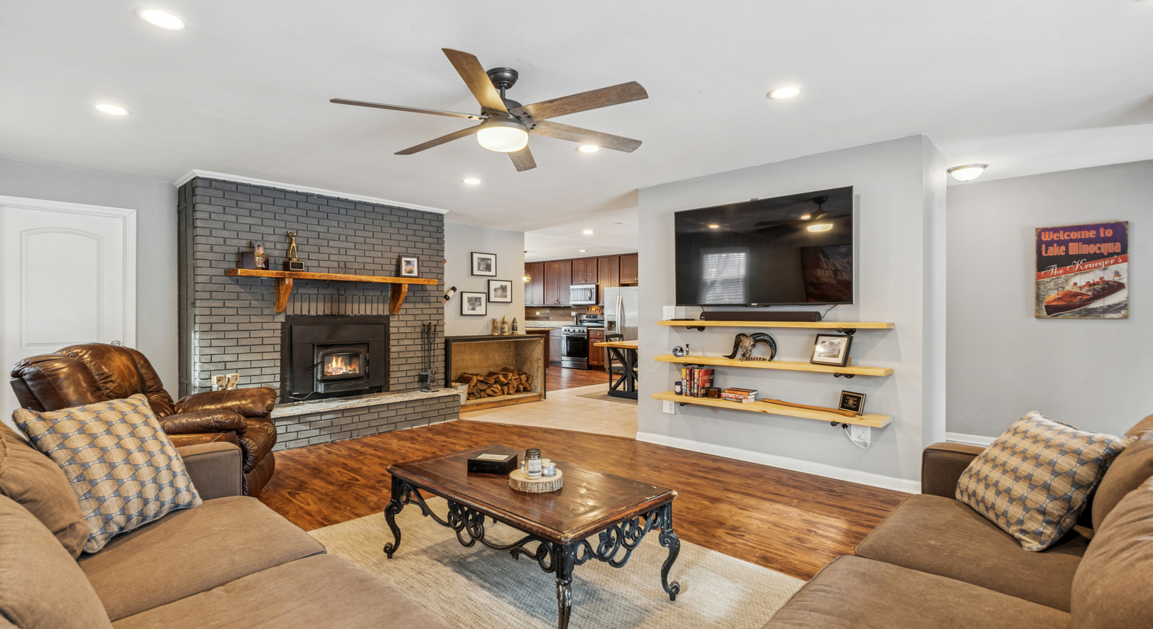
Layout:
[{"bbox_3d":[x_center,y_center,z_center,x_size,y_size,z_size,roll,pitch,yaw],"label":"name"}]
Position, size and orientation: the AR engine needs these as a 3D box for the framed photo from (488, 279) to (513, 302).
[{"bbox_3d":[-1.051,-0.312,7.057,0.025,0.310,0.400,0,0,44],"label":"framed photo"}]

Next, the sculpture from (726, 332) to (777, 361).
[{"bbox_3d":[1.350,0.253,3.995,0.420,0.220,0.170,0,0,41],"label":"sculpture"}]

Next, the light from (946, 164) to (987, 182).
[{"bbox_3d":[3.080,-1.114,4.037,0.255,0.125,0.255,0,0,41],"label":"light"}]

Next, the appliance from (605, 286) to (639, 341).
[{"bbox_3d":[1.206,0.330,10.603,0.910,1.765,0.850,0,0,39],"label":"appliance"}]

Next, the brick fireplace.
[{"bbox_3d":[-2.502,-0.010,5.346,0.930,2.430,2.500,0,0,41],"label":"brick fireplace"}]

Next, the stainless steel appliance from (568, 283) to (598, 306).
[{"bbox_3d":[0.275,-0.452,11.644,0.757,0.430,0.400,0,0,41],"label":"stainless steel appliance"}]

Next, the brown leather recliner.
[{"bbox_3d":[-2.550,0.700,3.240,0.980,1.030,0.970,0,0,-19],"label":"brown leather recliner"}]

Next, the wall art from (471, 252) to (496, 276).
[{"bbox_3d":[-1.317,-0.719,7.338,0.025,0.330,0.455,0,0,41],"label":"wall art"}]

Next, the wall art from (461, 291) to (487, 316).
[{"bbox_3d":[-1.436,-0.157,7.202,0.025,0.330,0.455,0,0,41],"label":"wall art"}]

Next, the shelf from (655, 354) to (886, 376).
[{"bbox_3d":[1.449,0.389,4.040,1.770,0.038,0.275,0,0,41],"label":"shelf"}]

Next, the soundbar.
[{"bbox_3d":[1.446,0.015,4.070,0.960,0.080,0.090,0,0,41],"label":"soundbar"}]

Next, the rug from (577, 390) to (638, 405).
[{"bbox_3d":[1.351,1.201,8.007,1.520,0.012,2.350,0,0,41],"label":"rug"}]

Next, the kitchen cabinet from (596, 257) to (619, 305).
[{"bbox_3d":[0.814,-0.727,11.313,0.557,1.065,0.330,0,0,39],"label":"kitchen cabinet"}]

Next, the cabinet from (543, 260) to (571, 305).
[{"bbox_3d":[-0.344,-0.723,12.253,0.858,1.065,0.330,0,0,39],"label":"cabinet"}]

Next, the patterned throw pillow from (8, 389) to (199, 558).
[{"bbox_3d":[-1.558,0.510,1.747,0.150,0.460,0.460,-29,-2,-2],"label":"patterned throw pillow"}]

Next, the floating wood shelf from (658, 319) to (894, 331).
[{"bbox_3d":[1.466,0.075,4.051,1.770,0.039,0.250,0,0,41],"label":"floating wood shelf"}]

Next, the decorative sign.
[{"bbox_3d":[4.131,-0.348,4.198,0.540,0.765,0.025,0,0,40],"label":"decorative sign"}]

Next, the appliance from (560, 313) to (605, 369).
[{"bbox_3d":[0.190,0.617,11.589,0.758,1.200,0.700,0,0,39],"label":"appliance"}]

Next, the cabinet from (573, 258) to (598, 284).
[{"bbox_3d":[0.297,-0.995,11.677,0.755,0.585,0.330,0,0,41],"label":"cabinet"}]

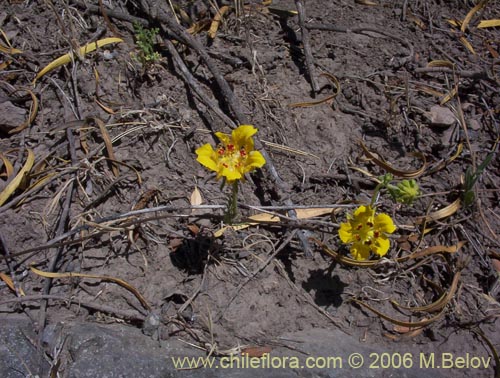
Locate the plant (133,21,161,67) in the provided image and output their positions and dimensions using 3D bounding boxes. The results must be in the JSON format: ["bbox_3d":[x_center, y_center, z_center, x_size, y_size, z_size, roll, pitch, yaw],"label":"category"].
[{"bbox_3d":[-0.120,-0.168,0.655,0.032,0.048,0.032,0,50,0],"label":"plant"}]

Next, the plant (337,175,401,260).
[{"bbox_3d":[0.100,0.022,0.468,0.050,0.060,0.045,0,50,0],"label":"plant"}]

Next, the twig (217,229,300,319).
[{"bbox_3d":[0.008,0.071,0.477,0.008,0.008,0.103,33,64,25],"label":"twig"}]

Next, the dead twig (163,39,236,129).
[{"bbox_3d":[-0.060,-0.123,0.637,0.018,0.018,0.174,-24,54,-19],"label":"dead twig"}]

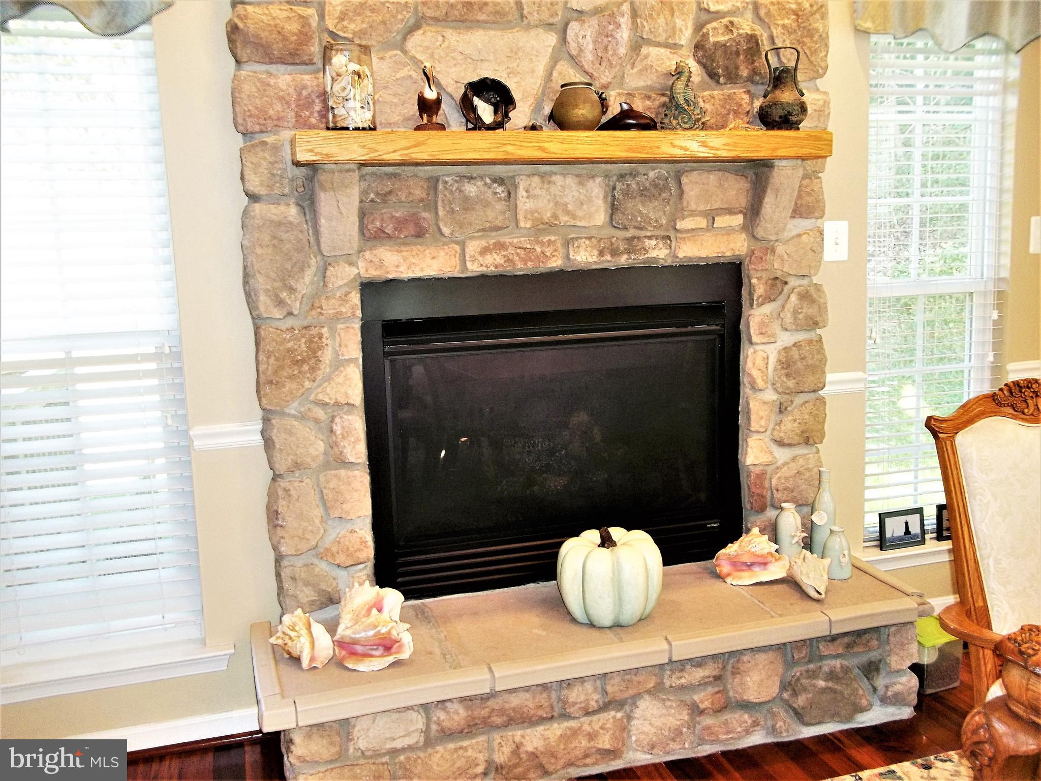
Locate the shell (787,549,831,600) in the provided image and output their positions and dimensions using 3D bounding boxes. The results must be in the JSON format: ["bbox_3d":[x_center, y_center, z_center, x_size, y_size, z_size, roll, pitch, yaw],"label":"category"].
[{"bbox_3d":[0.804,0.507,2.667,0.100,0.110,0.155,-2,8,0],"label":"shell"}]

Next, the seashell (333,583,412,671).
[{"bbox_3d":[-0.344,0.547,2.262,0.182,0.175,0.190,-4,8,-17],"label":"seashell"}]

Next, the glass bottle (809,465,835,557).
[{"bbox_3d":[0.909,0.377,2.894,0.071,0.296,0.071,-5,8,-16],"label":"glass bottle"}]

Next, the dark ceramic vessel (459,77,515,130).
[{"bbox_3d":[-0.084,-0.720,2.451,0.143,0.140,0.090,-4,8,-17],"label":"dark ceramic vessel"}]

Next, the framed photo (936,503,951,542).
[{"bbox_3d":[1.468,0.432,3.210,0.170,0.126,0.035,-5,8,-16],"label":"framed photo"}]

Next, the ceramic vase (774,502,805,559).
[{"bbox_3d":[0.807,0.429,2.880,0.085,0.162,0.085,-4,8,-17],"label":"ceramic vase"}]

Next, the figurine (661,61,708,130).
[{"bbox_3d":[0.441,-0.792,2.608,0.118,0.193,0.060,-5,8,-16],"label":"figurine"}]

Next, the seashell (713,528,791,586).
[{"bbox_3d":[0.674,0.481,2.775,0.200,0.140,0.150,-5,8,-16],"label":"seashell"}]

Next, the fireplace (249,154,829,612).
[{"bbox_3d":[0.131,-0.026,2.673,1.646,1.187,0.180,-5,8,-16],"label":"fireplace"}]

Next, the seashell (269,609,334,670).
[{"bbox_3d":[-0.509,0.578,2.241,0.145,0.132,0.150,-4,8,-17],"label":"seashell"}]

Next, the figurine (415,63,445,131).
[{"bbox_3d":[-0.226,-0.730,2.405,0.073,0.176,0.060,-4,8,-10],"label":"figurine"}]

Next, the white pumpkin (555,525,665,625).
[{"bbox_3d":[0.228,0.467,2.477,0.270,0.236,0.270,-2,8,0],"label":"white pumpkin"}]

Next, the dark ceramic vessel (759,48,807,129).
[{"bbox_3d":[0.733,-0.830,2.689,0.133,0.236,0.132,-4,8,-17],"label":"dark ceramic vessel"}]

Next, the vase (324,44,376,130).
[{"bbox_3d":[-0.420,-0.737,2.353,0.121,0.218,0.121,-5,8,-16],"label":"vase"}]

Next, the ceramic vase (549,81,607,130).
[{"bbox_3d":[0.147,-0.742,2.530,0.142,0.137,0.122,-5,8,-16],"label":"ceramic vase"}]

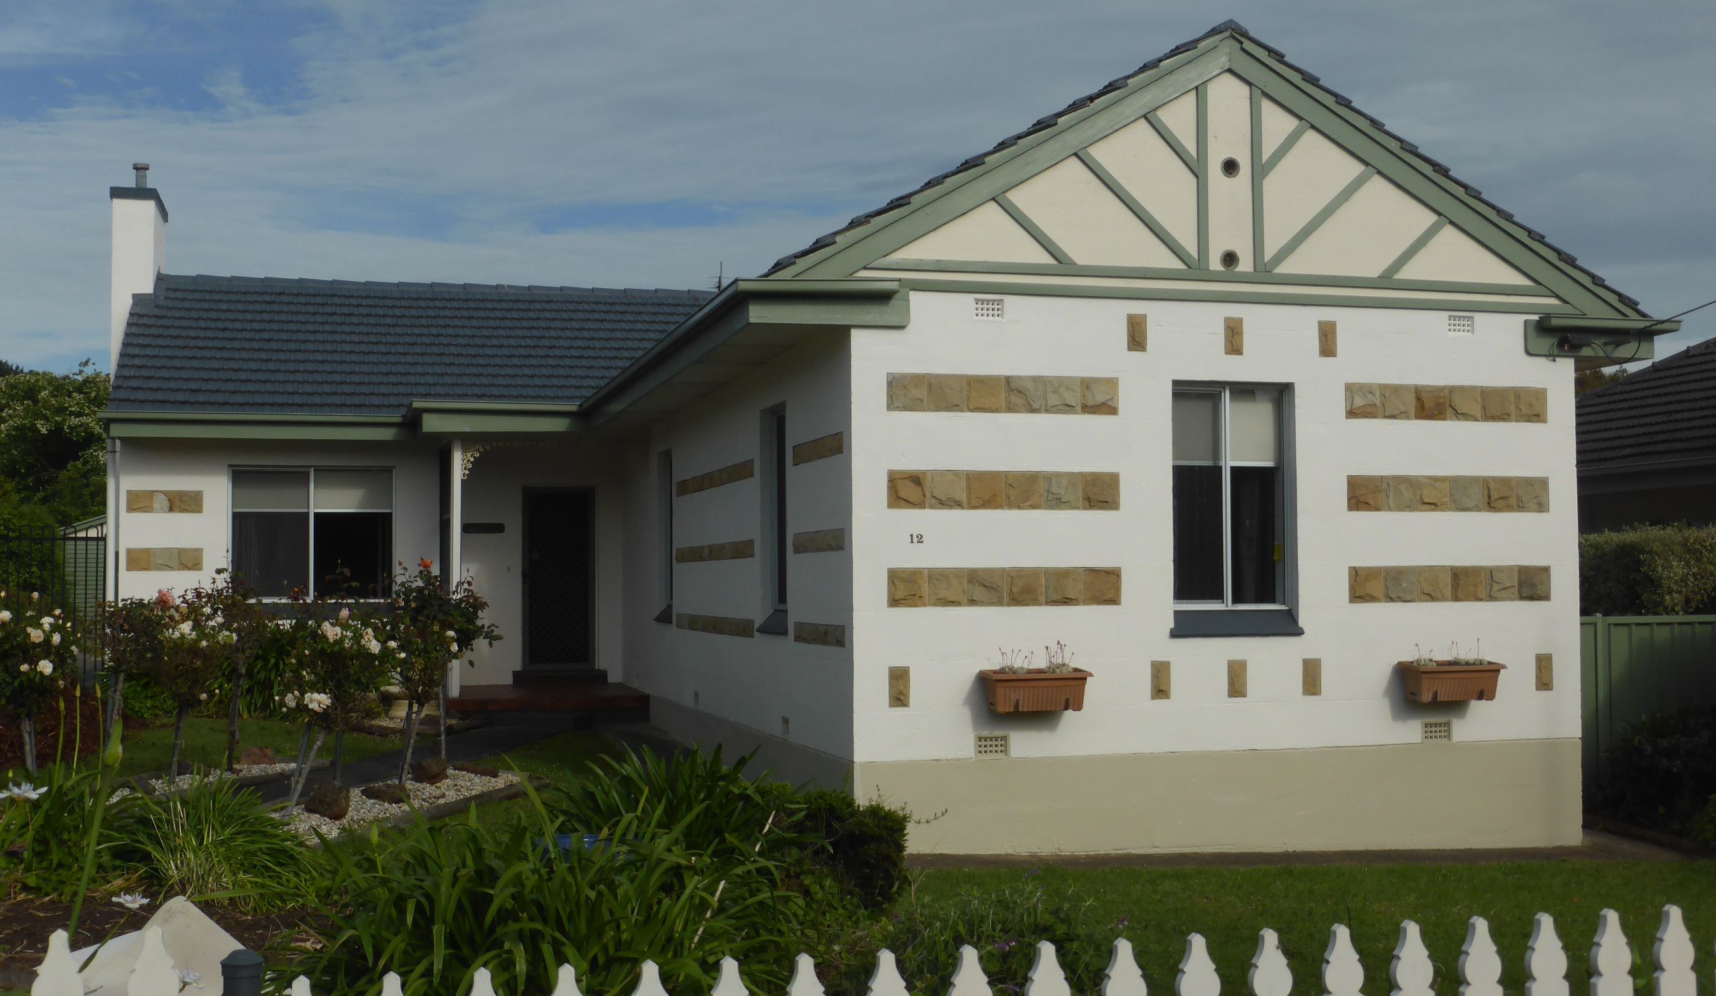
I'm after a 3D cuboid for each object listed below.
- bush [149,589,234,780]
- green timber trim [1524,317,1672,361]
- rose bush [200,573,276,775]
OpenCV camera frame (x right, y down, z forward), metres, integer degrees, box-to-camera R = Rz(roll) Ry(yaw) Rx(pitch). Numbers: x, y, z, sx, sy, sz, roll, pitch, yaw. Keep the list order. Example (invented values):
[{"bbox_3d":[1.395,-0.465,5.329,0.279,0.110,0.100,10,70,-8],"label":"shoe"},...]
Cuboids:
[{"bbox_3d":[-5.025,1.417,14.610,0.630,1.485,0.630,0,-3,-15],"label":"bush"},{"bbox_3d":[5.375,-1.160,14.190,1.204,0.300,0.140,0,-3,-15],"label":"green timber trim"},{"bbox_3d":[-4.874,1.362,15.247,0.600,1.592,0.600,0,-3,-15],"label":"rose bush"}]

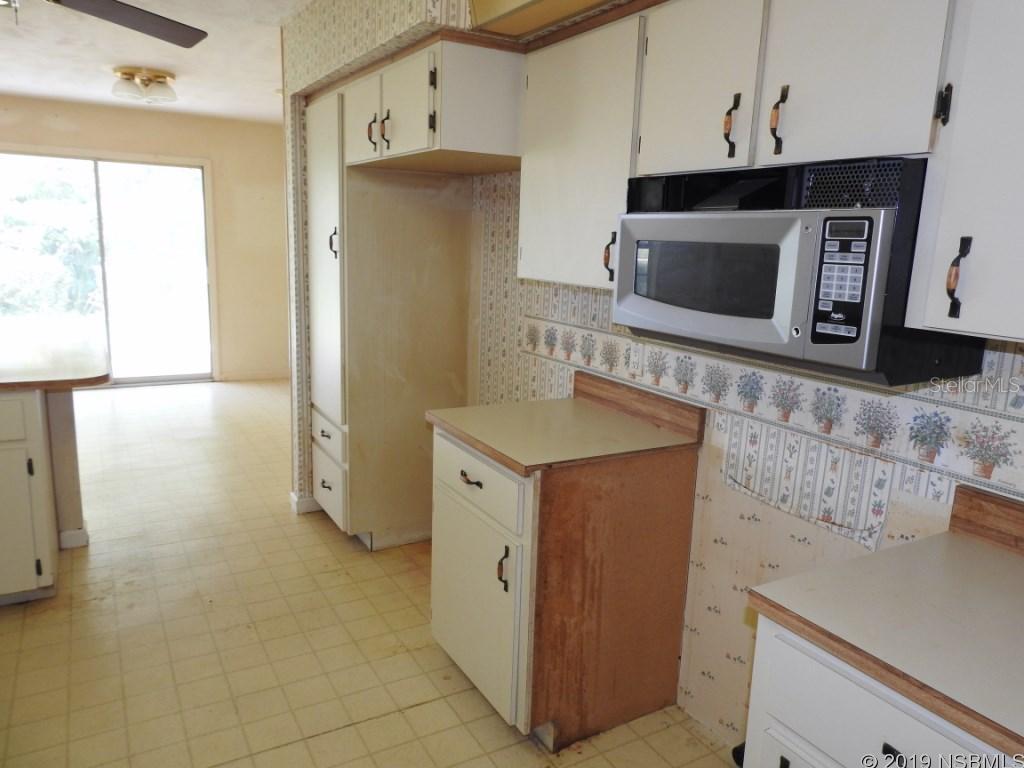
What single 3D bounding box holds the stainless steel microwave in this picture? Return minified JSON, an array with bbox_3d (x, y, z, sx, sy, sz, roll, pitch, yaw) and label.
[{"bbox_3d":[0.637,-0.274,1.660,0.420,0.407,0.733,-5,13,-31],"label":"stainless steel microwave"}]

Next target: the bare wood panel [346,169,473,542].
[{"bbox_3d":[-0.482,-0.086,3.340,0.613,1.745,0.023,-5,13,-31],"label":"bare wood panel"}]

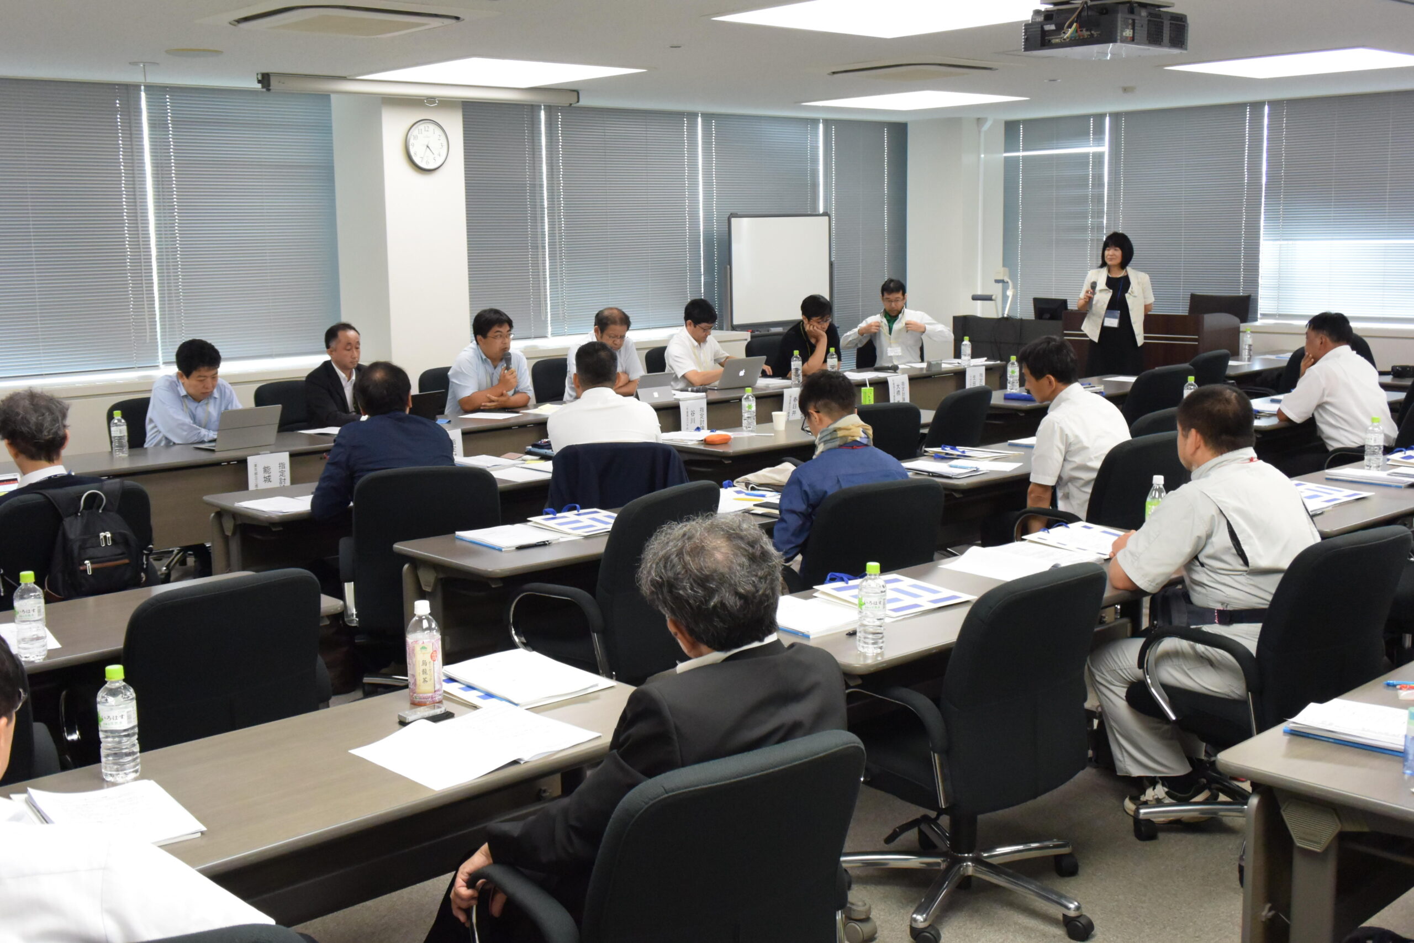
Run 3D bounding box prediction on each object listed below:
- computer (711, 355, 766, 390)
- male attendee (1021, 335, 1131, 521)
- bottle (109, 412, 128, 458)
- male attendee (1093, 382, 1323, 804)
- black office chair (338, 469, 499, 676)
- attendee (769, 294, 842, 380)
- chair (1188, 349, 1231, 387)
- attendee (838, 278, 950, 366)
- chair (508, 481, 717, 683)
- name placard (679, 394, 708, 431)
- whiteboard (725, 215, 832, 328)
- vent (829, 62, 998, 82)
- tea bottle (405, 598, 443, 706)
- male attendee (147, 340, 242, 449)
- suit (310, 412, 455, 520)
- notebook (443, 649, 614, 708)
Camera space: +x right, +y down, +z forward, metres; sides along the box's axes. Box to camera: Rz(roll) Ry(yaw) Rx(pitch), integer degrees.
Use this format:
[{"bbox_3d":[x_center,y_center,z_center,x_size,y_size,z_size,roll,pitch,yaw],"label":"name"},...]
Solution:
[{"bbox_3d":[0.159,-0.626,9.406,0.315,0.200,0.290,-10,13,-43],"label":"computer"},{"bbox_3d":[1.331,0.102,5.917,0.800,1.270,0.540,6,11,35],"label":"male attendee"},{"bbox_3d":[-2.698,-0.171,6.836,0.066,0.210,0.066,-9,12,-40],"label":"bottle"},{"bbox_3d":[1.354,0.386,4.238,0.740,1.265,0.570,8,13,43],"label":"male attendee"},{"bbox_3d":[-1.052,0.398,5.488,0.620,0.930,0.630,-4,10,-19],"label":"black office chair"},{"bbox_3d":[0.734,-0.584,10.261,0.550,1.240,0.780,-10,13,-43],"label":"attendee"},{"bbox_3d":[3.013,-0.312,9.538,0.600,0.900,0.620,-10,13,-44],"label":"chair"},{"bbox_3d":[1.385,-0.738,11.014,0.780,1.320,0.720,-4,10,-18],"label":"attendee"},{"bbox_3d":[-0.318,0.490,4.928,0.640,0.890,0.620,5,11,34],"label":"chair"},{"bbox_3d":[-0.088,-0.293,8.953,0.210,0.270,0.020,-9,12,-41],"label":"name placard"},{"bbox_3d":[0.622,-1.672,12.360,1.180,0.910,0.060,-9,13,-42],"label":"whiteboard"},{"bbox_3d":[1.227,-2.358,8.812,0.810,0.060,0.810,-9,12,-40],"label":"vent"},{"bbox_3d":[-0.590,0.376,3.113,0.069,0.216,0.069,-3,10,-11],"label":"tea bottle"},{"bbox_3d":[-2.529,-0.052,7.460,0.520,1.220,0.760,-9,12,-41],"label":"male attendee"},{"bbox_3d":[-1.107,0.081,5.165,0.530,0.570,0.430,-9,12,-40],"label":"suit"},{"bbox_3d":[-0.401,0.459,3.320,0.225,0.030,0.310,-9,12,-41],"label":"notebook"}]

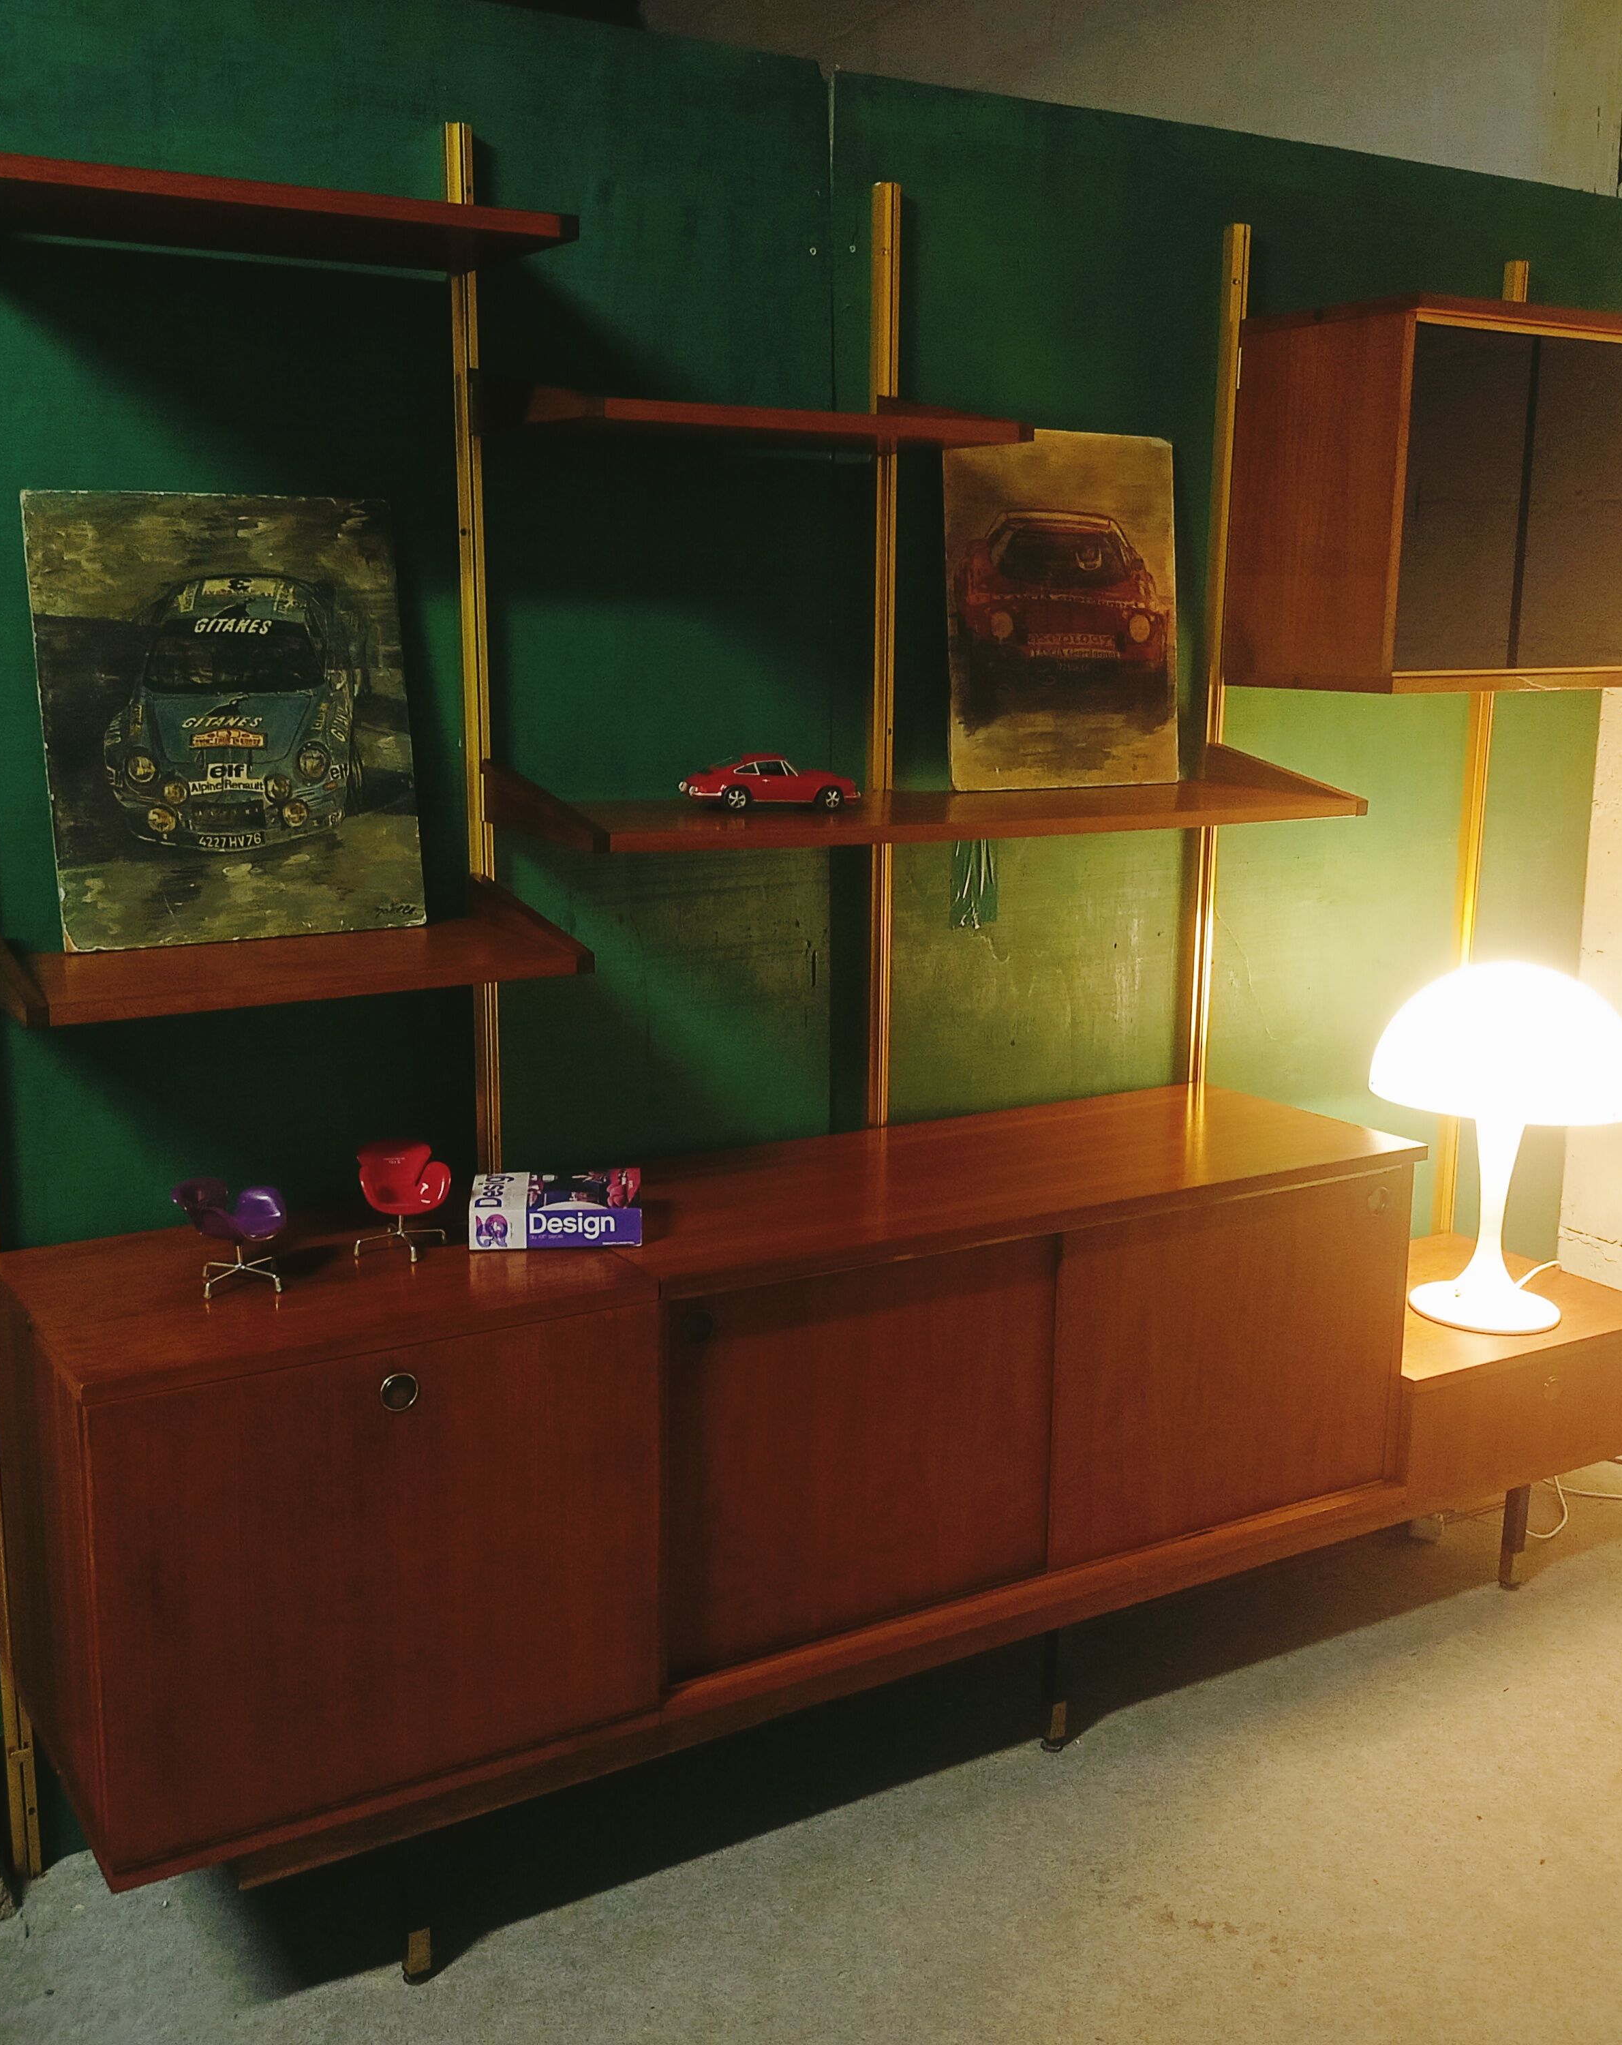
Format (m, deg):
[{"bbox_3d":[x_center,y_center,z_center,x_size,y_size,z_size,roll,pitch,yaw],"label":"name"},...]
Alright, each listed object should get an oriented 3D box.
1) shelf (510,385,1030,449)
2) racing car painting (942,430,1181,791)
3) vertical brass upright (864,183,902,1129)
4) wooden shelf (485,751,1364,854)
[{"bbox_3d":[-0.068,-0.744,2.665,0.609,0.078,0.327,-6,13,-32],"label":"shelf"},{"bbox_3d":[0.363,-0.584,3.143,0.414,0.494,0.015,-6,8,-32],"label":"racing car painting"},{"bbox_3d":[0.092,-0.099,3.104,0.031,2.055,0.031,-6,13,-32],"label":"vertical brass upright"},{"bbox_3d":[0.185,-0.313,2.917,1.214,0.082,0.324,-6,13,-32],"label":"wooden shelf"}]

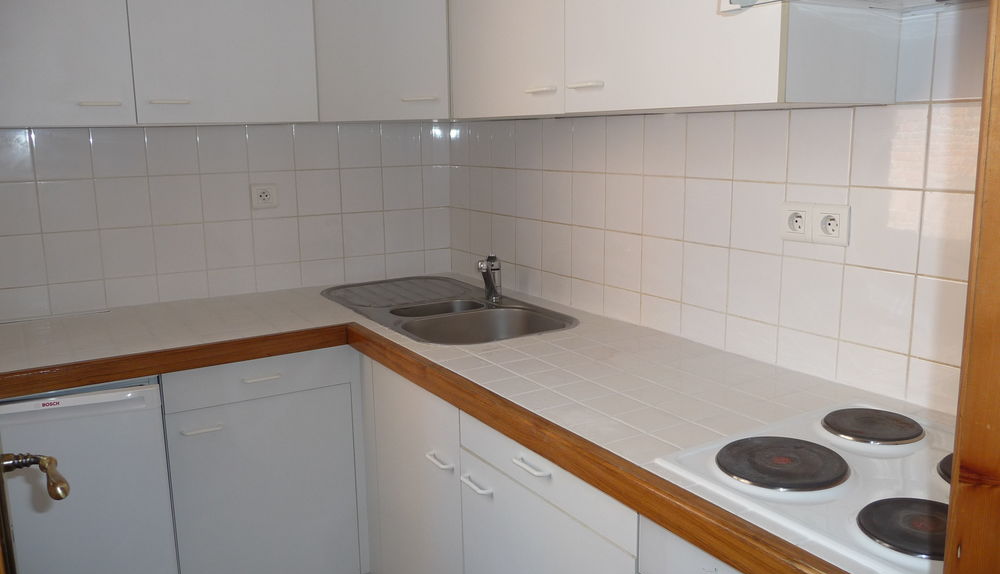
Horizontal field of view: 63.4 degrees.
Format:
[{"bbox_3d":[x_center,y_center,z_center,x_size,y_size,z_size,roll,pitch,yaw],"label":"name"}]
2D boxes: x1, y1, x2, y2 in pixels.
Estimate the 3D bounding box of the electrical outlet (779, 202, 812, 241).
[{"bbox_3d":[0.615,-0.135,1.677,0.016,0.080,0.081,-7,12,-30],"label":"electrical outlet"}]

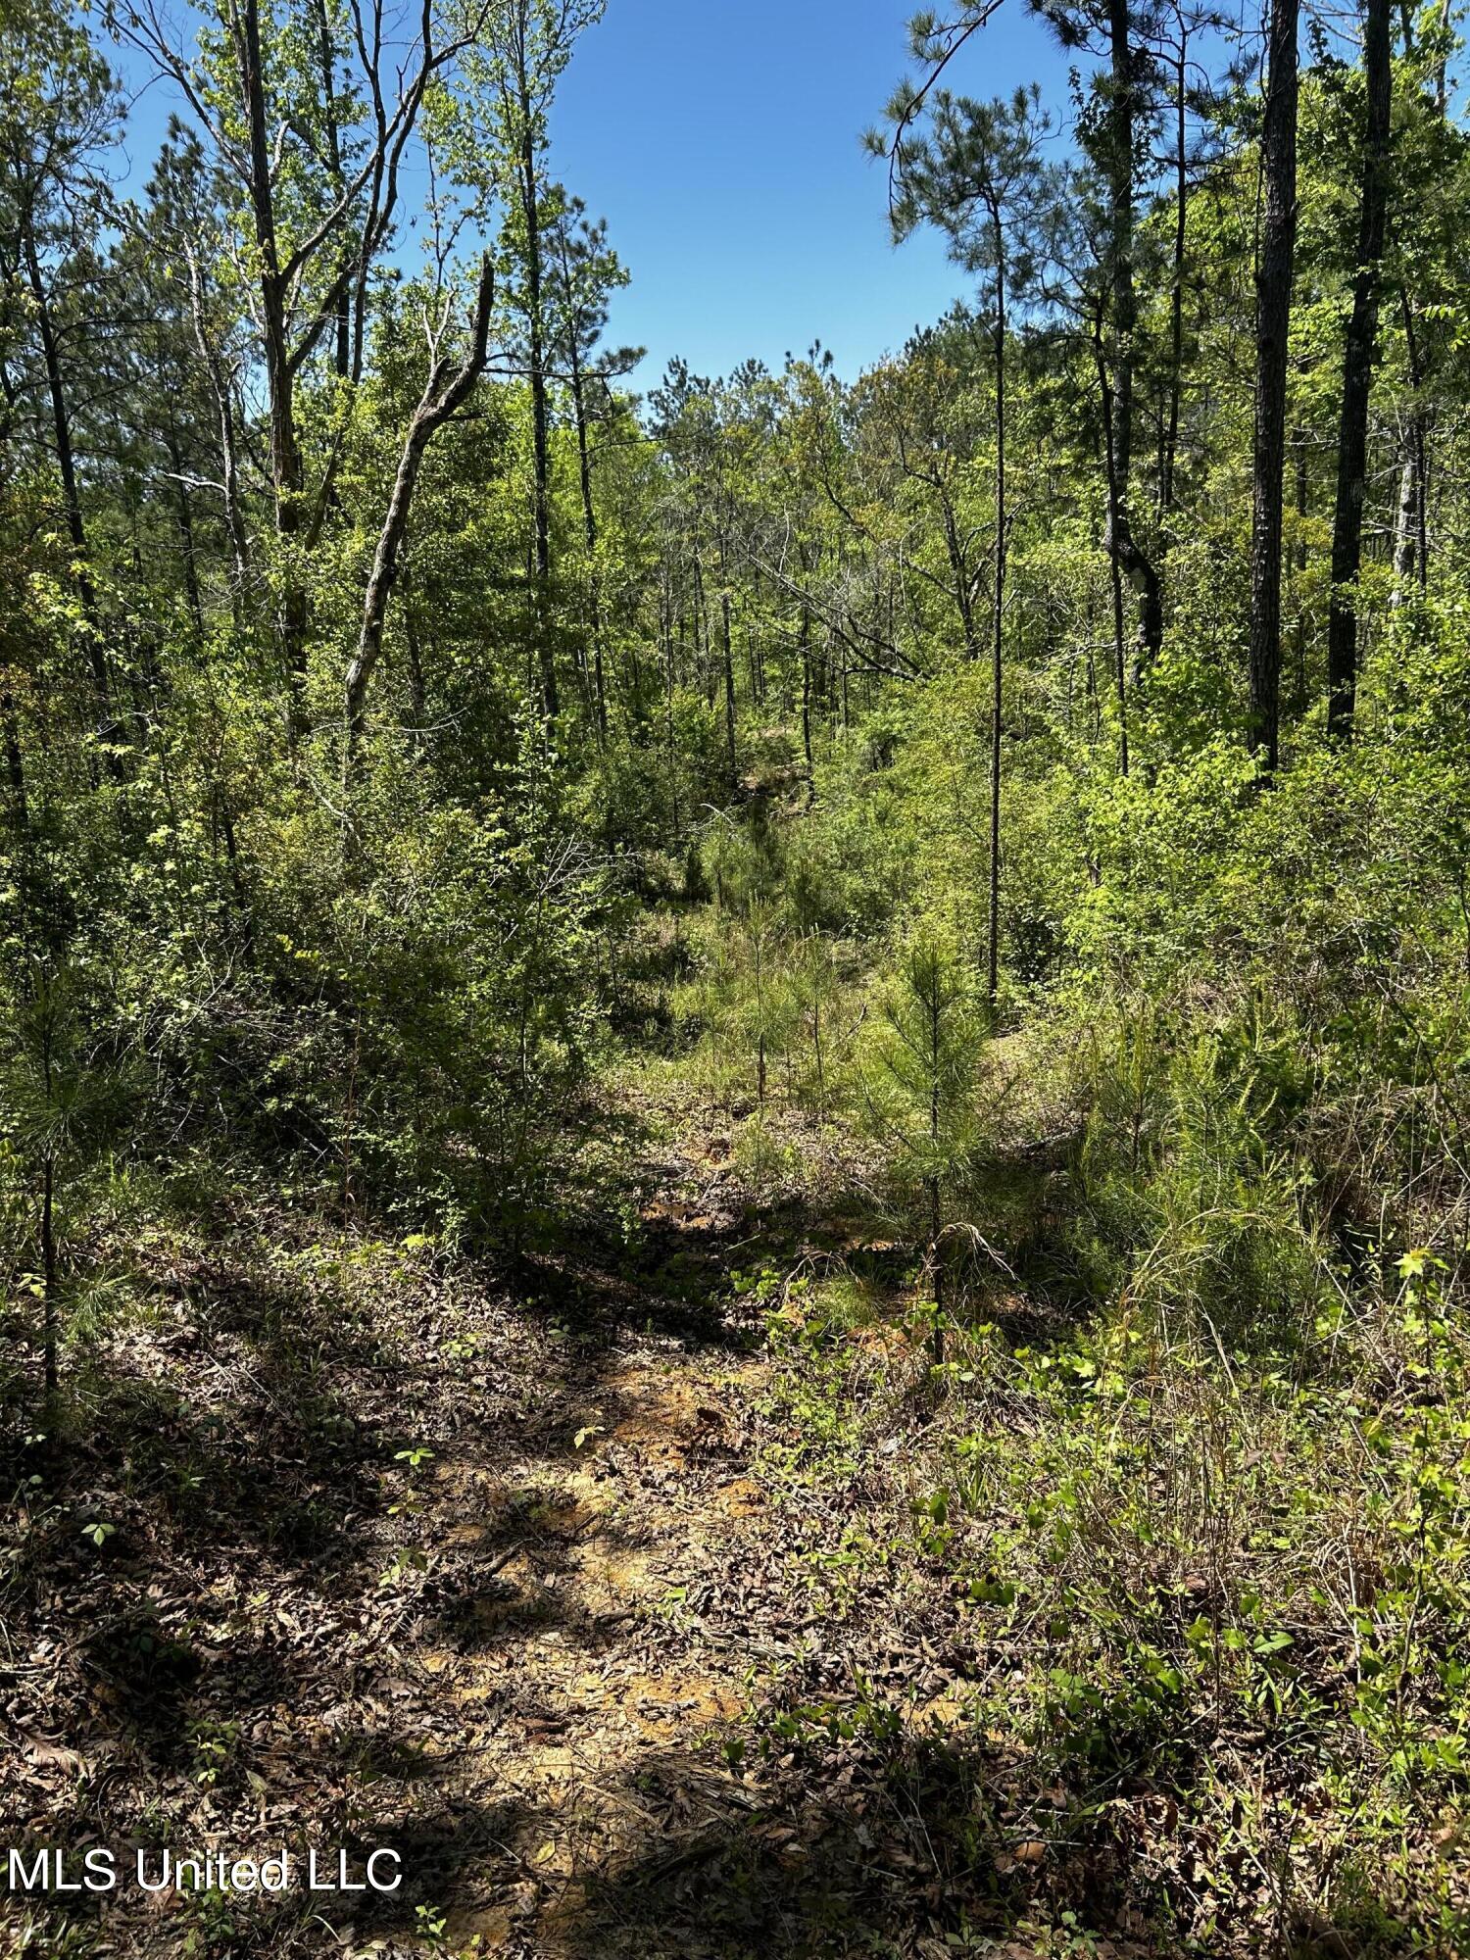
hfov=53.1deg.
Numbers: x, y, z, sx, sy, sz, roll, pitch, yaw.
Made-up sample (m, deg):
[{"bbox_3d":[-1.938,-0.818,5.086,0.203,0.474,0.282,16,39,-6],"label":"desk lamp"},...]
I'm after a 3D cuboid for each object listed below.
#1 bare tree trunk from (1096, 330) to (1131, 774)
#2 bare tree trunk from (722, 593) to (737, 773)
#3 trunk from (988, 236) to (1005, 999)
[{"bbox_3d":[3.322,-3.618,12.949,0.100,3.869,0.100,-4,8,15],"label":"bare tree trunk"},{"bbox_3d":[-0.082,-4.866,24.301,0.140,3.058,0.140,-3,7,0],"label":"bare tree trunk"},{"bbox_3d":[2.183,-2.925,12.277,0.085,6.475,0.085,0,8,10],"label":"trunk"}]

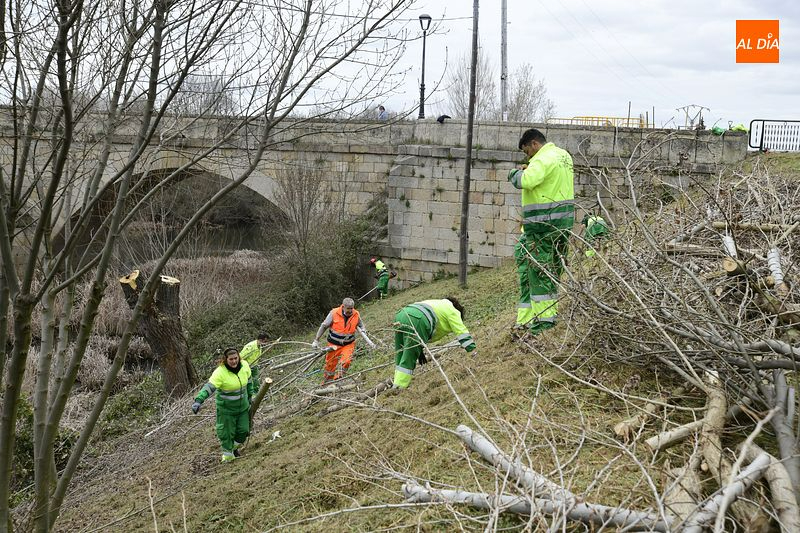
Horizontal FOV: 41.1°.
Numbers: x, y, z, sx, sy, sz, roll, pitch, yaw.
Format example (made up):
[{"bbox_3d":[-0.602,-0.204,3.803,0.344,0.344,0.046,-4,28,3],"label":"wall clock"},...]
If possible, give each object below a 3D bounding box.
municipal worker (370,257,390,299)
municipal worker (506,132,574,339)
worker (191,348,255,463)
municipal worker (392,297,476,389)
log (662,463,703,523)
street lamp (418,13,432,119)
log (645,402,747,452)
[{"bbox_3d":[-0.722,0.437,40.500,0.700,1.580,0.560,2,9,5],"label":"municipal worker"},{"bbox_3d":[1.154,-0.237,8.700,0.460,1.520,0.530,6,10,31],"label":"municipal worker"},{"bbox_3d":[-2.364,1.851,14.200,0.800,1.500,0.480,-2,9,-19],"label":"worker"},{"bbox_3d":[0.382,0.852,11.800,0.880,0.950,0.560,-3,9,-24],"label":"municipal worker"},{"bbox_3d":[1.027,0.842,3.900,0.125,0.115,0.520,4,11,17],"label":"log"},{"bbox_3d":[0.980,-8.085,43.000,0.520,4.300,0.520,1,9,0],"label":"street lamp"},{"bbox_3d":[1.298,0.685,4.625,0.563,0.065,0.065,-17,16,-26],"label":"log"}]

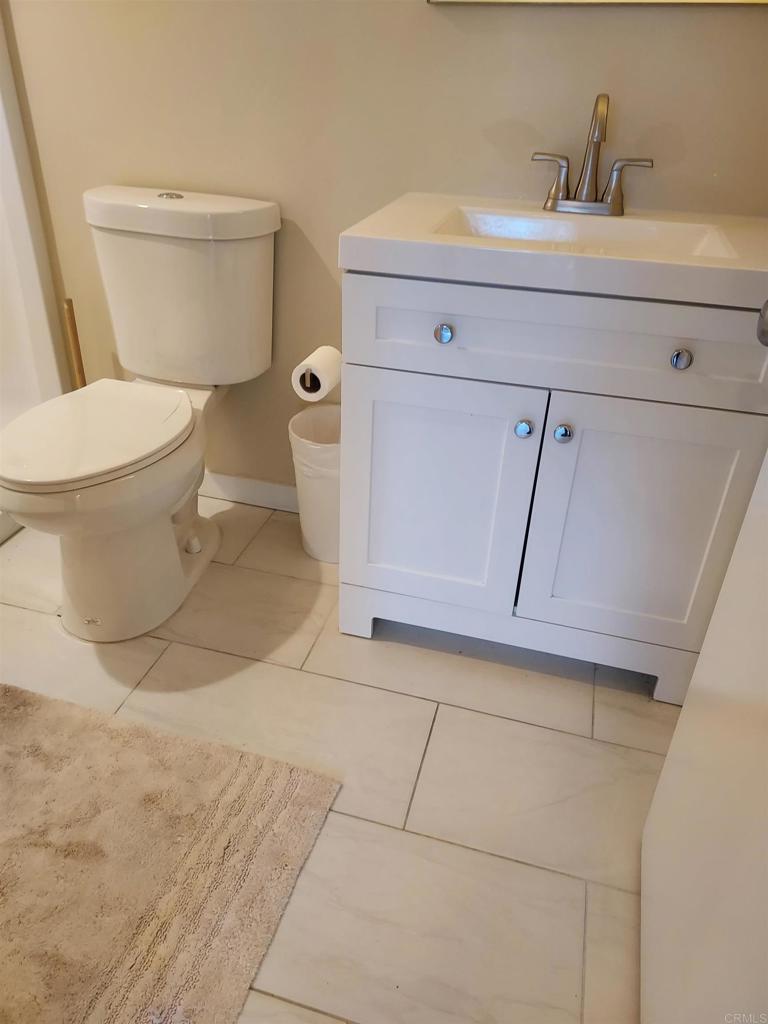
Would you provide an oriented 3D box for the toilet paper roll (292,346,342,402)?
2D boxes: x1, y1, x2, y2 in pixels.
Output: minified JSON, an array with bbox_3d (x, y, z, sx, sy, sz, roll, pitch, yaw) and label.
[{"bbox_3d":[-0.128,-0.274,1.402,0.078,0.078,0.100,10,34,12],"label":"toilet paper roll"}]

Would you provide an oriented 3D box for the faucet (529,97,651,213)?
[{"bbox_3d":[0.391,-0.665,1.331,0.228,0.203,0.140,10,34,12],"label":"faucet"}]

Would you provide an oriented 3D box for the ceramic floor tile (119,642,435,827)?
[{"bbox_3d":[-0.221,0.424,1.408,0.610,0.010,0.302,10,34,12],"label":"ceramic floor tile"}]

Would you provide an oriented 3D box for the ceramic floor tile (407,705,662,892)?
[{"bbox_3d":[0.368,0.525,1.276,0.610,0.010,0.302,10,34,12],"label":"ceramic floor tile"}]

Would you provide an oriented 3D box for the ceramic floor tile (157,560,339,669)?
[{"bbox_3d":[-0.433,0.220,1.716,0.610,0.010,0.302,10,34,12],"label":"ceramic floor tile"}]

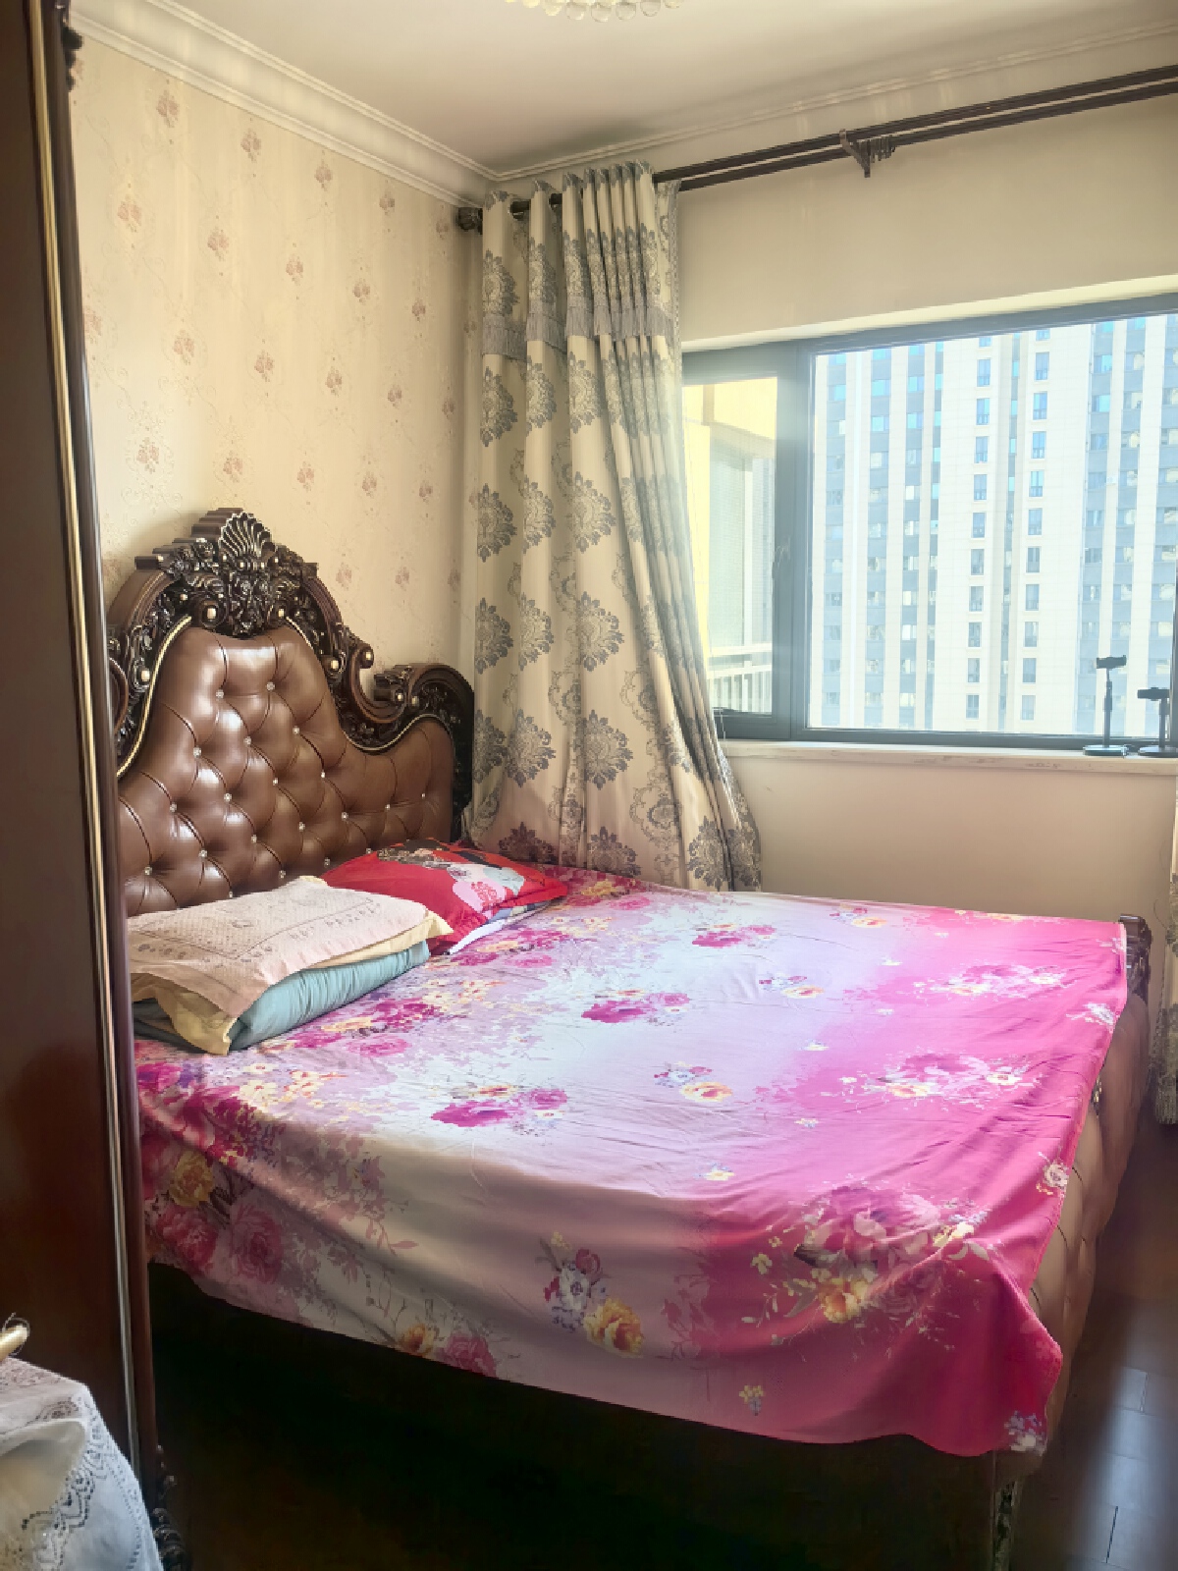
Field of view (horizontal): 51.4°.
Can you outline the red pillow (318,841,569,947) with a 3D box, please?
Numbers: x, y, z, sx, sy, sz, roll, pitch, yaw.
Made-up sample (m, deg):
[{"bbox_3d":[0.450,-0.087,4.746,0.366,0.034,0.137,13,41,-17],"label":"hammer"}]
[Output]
[{"bbox_3d":[-0.387,0.253,3.019,0.450,0.170,0.690,3,9,25],"label":"red pillow"}]

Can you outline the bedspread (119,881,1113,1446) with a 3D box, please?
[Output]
[{"bbox_3d":[0.084,0.555,2.617,1.900,0.320,1.880,3,9,25],"label":"bedspread"}]

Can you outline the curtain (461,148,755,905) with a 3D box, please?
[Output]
[{"bbox_3d":[0.070,-0.487,3.725,0.970,2.520,0.220,4,9,30],"label":"curtain"}]

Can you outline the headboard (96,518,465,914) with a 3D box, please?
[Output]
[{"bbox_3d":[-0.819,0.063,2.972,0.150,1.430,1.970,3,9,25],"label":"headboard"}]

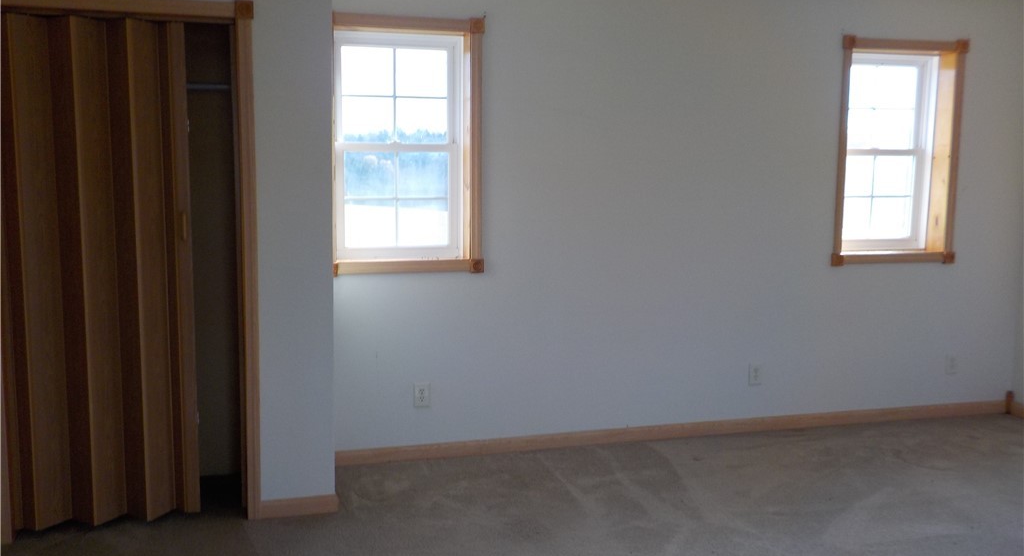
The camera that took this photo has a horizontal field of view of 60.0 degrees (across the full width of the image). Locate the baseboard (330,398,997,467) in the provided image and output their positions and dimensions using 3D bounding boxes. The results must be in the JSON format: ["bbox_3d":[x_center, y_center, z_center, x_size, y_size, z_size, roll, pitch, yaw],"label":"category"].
[{"bbox_3d":[1.054,0.816,4.784,4.028,0.078,0.016,-1,7,-16],"label":"baseboard"}]

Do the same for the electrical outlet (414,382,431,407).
[{"bbox_3d":[-0.435,0.568,4.315,0.072,0.116,0.007,-1,7,-16],"label":"electrical outlet"}]

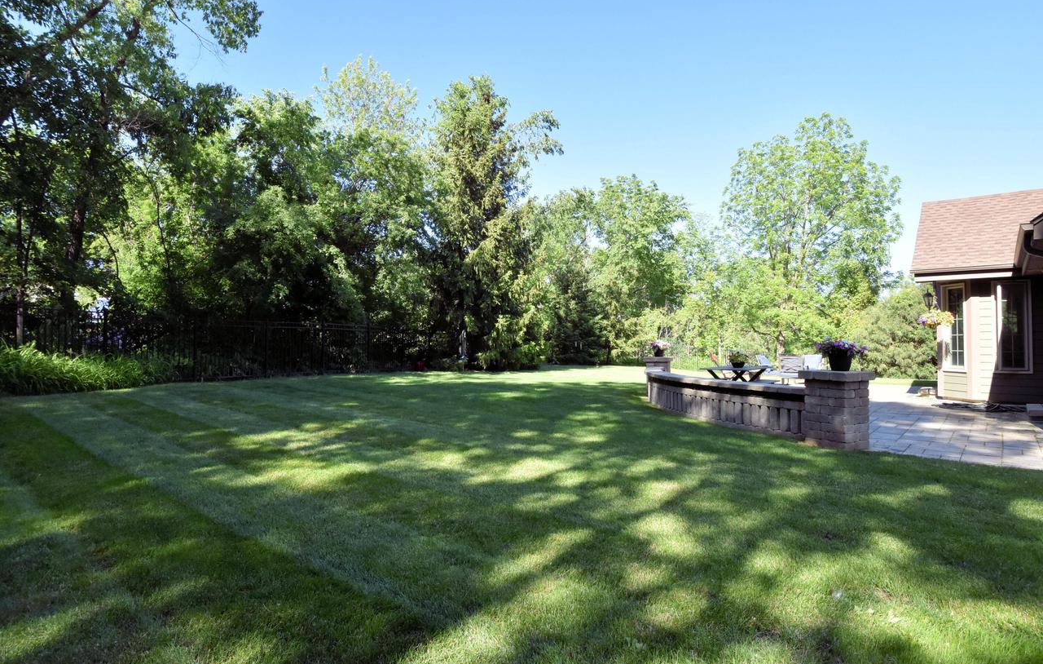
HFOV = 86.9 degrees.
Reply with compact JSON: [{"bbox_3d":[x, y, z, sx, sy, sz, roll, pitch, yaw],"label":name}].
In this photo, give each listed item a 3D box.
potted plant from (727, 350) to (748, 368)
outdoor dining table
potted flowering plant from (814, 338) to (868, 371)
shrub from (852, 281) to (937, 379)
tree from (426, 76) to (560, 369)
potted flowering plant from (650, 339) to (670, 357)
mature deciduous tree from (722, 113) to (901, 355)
[{"bbox_3d":[4.772,0.570,12.090,0.480,0.400,0.460,0,-1,0],"label":"potted plant"},{"bbox_3d":[4.760,1.143,12.096,0.940,0.745,2.000,-1,-2,38],"label":"outdoor dining table"},{"bbox_3d":[3.940,0.266,6.796,0.640,0.410,0.580,0,-1,0],"label":"potted flowering plant"},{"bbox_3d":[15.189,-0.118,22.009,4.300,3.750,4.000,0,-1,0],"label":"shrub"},{"bbox_3d":[-1.458,-5.319,27.138,6.400,14.300,6.200,0,-1,0],"label":"tree"},{"bbox_3d":[3.356,0.420,13.294,0.470,0.420,0.450,0,-1,0],"label":"potted flowering plant"},{"bbox_3d":[14.931,-4.588,28.420,9.000,13.000,8.600,0,-1,0],"label":"mature deciduous tree"}]

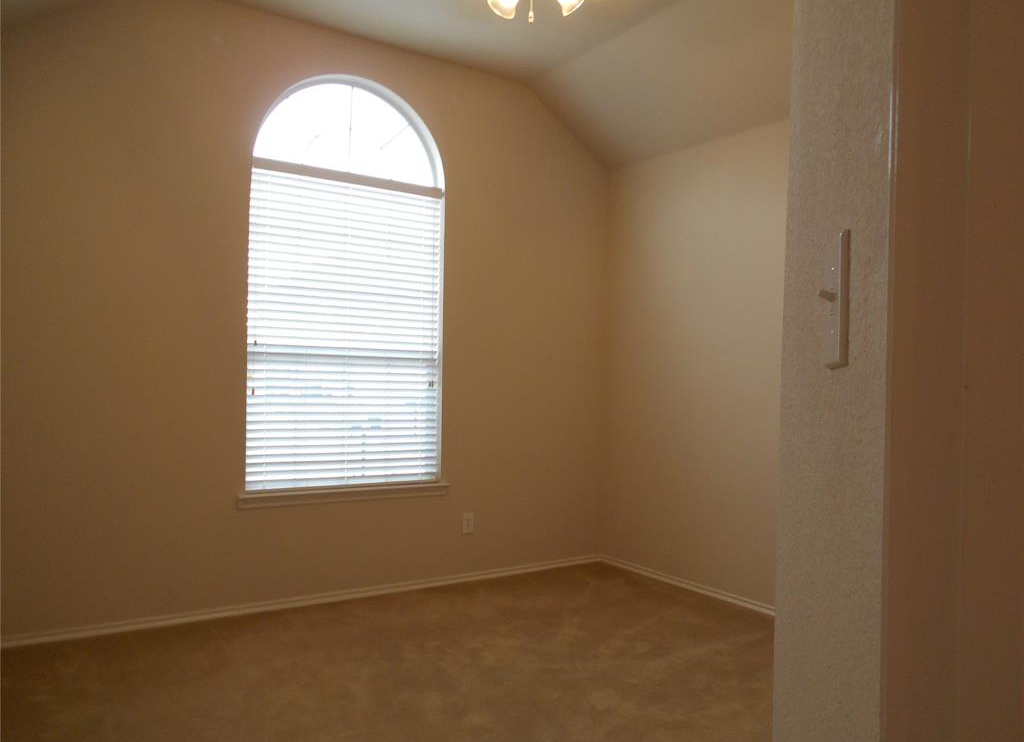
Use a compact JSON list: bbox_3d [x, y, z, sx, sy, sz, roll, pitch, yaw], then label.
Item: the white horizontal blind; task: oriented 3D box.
[{"bbox_3d":[-0.833,-0.209,3.905,1.012,1.582,0.065,2,-1,-34],"label":"white horizontal blind"}]

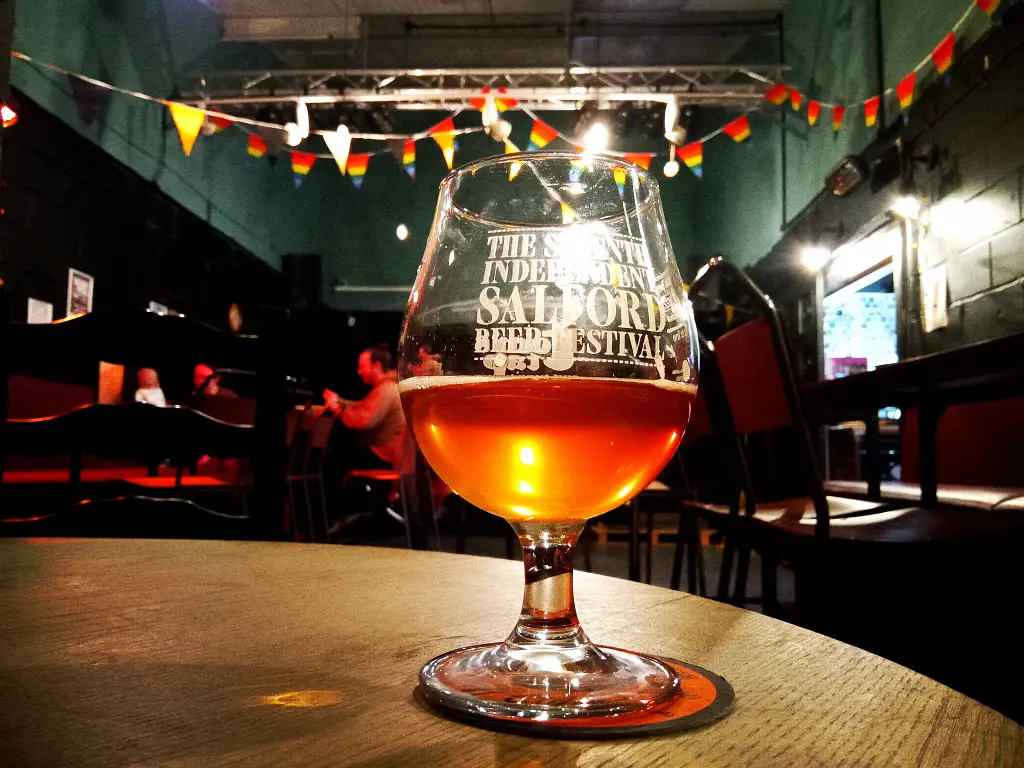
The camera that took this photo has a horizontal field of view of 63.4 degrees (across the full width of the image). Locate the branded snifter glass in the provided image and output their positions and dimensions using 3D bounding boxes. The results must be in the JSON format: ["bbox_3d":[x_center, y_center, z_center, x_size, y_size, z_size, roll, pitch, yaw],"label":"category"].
[{"bbox_3d":[0.011,0.014,0.249,0.089,0.147,0.089,1,-5,-5],"label":"branded snifter glass"}]

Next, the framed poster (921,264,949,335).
[{"bbox_3d":[1.930,-0.395,3.778,0.020,0.300,0.230,0,-5,3],"label":"framed poster"}]

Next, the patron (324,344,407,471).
[{"bbox_3d":[-0.892,0.404,5.081,0.610,1.270,0.500,-1,-5,6],"label":"patron"}]

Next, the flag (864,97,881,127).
[{"bbox_3d":[1.874,-1.377,4.296,0.015,0.215,0.180,0,-5,3],"label":"flag"}]

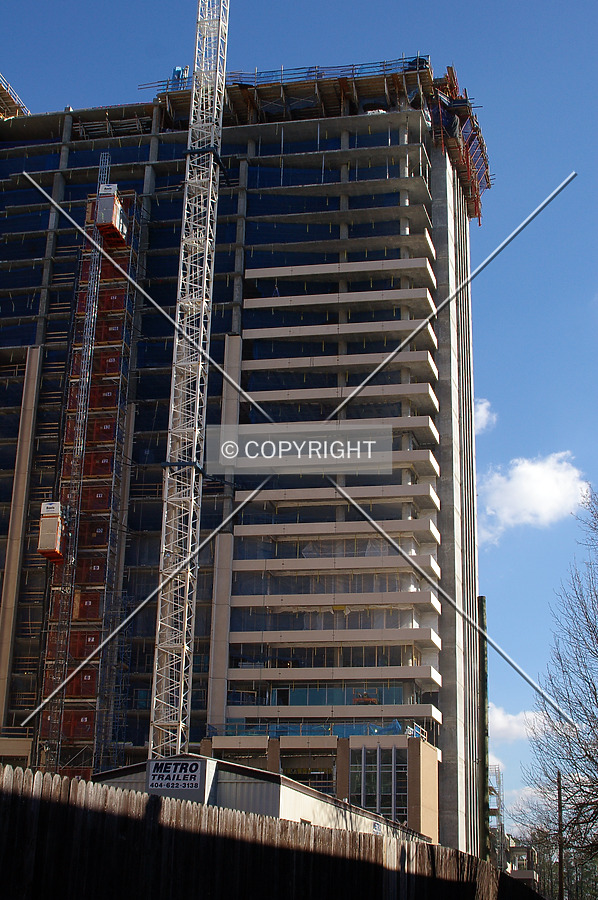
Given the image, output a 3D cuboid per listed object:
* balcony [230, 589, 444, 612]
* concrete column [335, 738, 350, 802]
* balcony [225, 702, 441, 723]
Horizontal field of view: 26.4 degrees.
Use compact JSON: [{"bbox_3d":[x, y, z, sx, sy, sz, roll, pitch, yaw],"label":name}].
[{"bbox_3d":[3.143,12.990,106.717,17.116,0.921,4.493,-2,-21,10],"label":"balcony"},{"bbox_3d":[3.367,24.983,94.564,0.930,6.800,0.900,-2,-20,10],"label":"concrete column"},{"bbox_3d":[2.920,21.367,102.543,16.993,0.909,4.323,-2,-20,10],"label":"balcony"}]

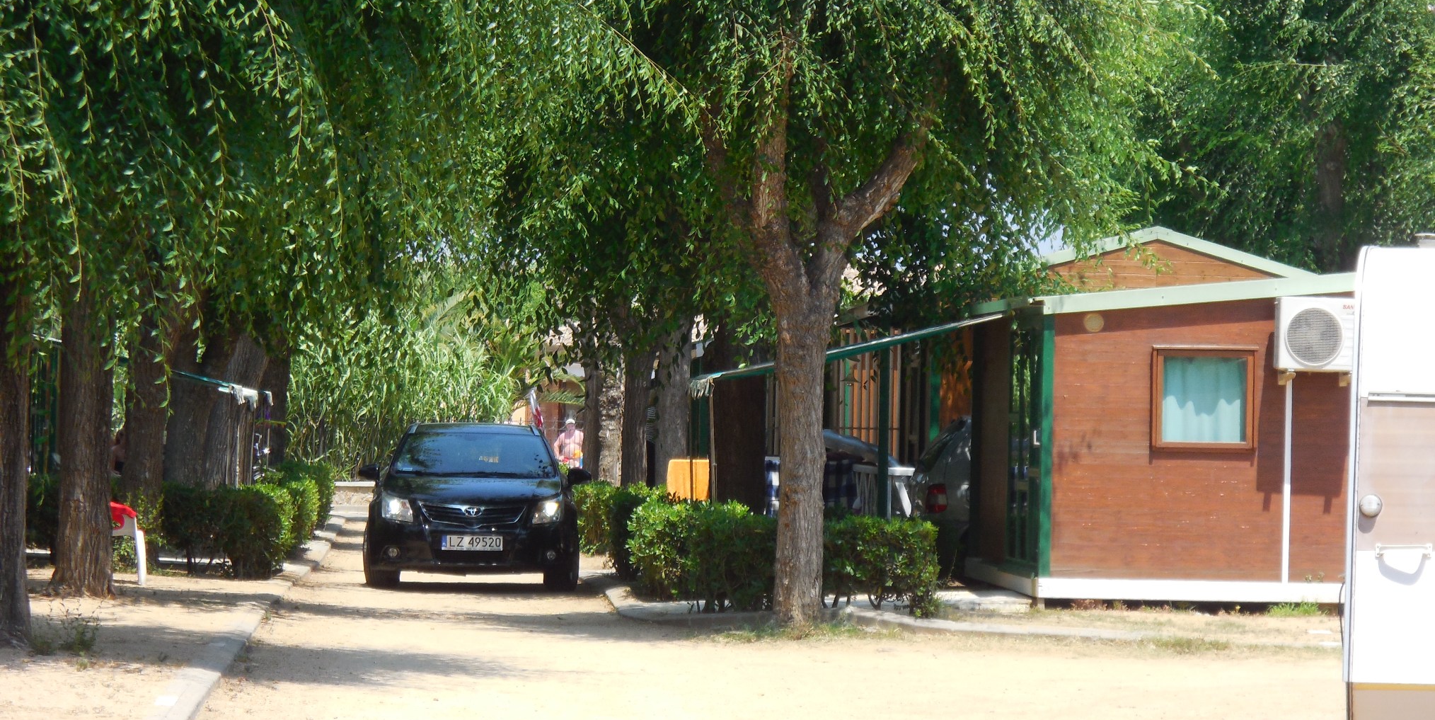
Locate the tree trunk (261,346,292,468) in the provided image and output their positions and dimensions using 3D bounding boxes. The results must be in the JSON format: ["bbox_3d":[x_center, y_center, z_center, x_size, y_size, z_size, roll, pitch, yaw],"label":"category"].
[{"bbox_3d":[-6.081,0.796,68.000,0.450,2.500,0.450,1,0,-3],"label":"tree trunk"}]

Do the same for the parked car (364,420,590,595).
[{"bbox_3d":[-2.180,1.285,44.500,1.860,1.480,4.750,1,0,-2],"label":"parked car"}]

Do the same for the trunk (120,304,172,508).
[{"bbox_3d":[-5.139,0.670,44.300,0.460,2.500,0.460,1,0,-4],"label":"trunk"}]

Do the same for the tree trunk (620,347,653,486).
[{"bbox_3d":[-1.019,0.905,61.000,0.390,2.400,0.390,1,0,-4],"label":"tree trunk"}]

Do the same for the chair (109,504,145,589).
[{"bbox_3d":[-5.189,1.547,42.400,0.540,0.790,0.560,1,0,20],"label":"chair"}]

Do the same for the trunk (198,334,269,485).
[{"bbox_3d":[-5.933,0.763,60.500,0.780,2.600,0.520,1,0,-3],"label":"trunk"}]

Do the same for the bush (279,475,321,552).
[{"bbox_3d":[-4.312,1.557,50.200,0.580,0.800,0.950,1,0,-3],"label":"bush"}]

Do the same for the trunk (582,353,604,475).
[{"bbox_3d":[-1.748,0.999,69.000,0.290,2.300,0.290,1,0,-4],"label":"trunk"}]

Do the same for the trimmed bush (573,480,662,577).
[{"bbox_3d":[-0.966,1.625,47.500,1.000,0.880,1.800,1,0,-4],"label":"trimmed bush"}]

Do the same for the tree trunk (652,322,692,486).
[{"bbox_3d":[-0.505,0.812,53.500,0.420,2.500,0.420,1,0,-4],"label":"tree trunk"}]

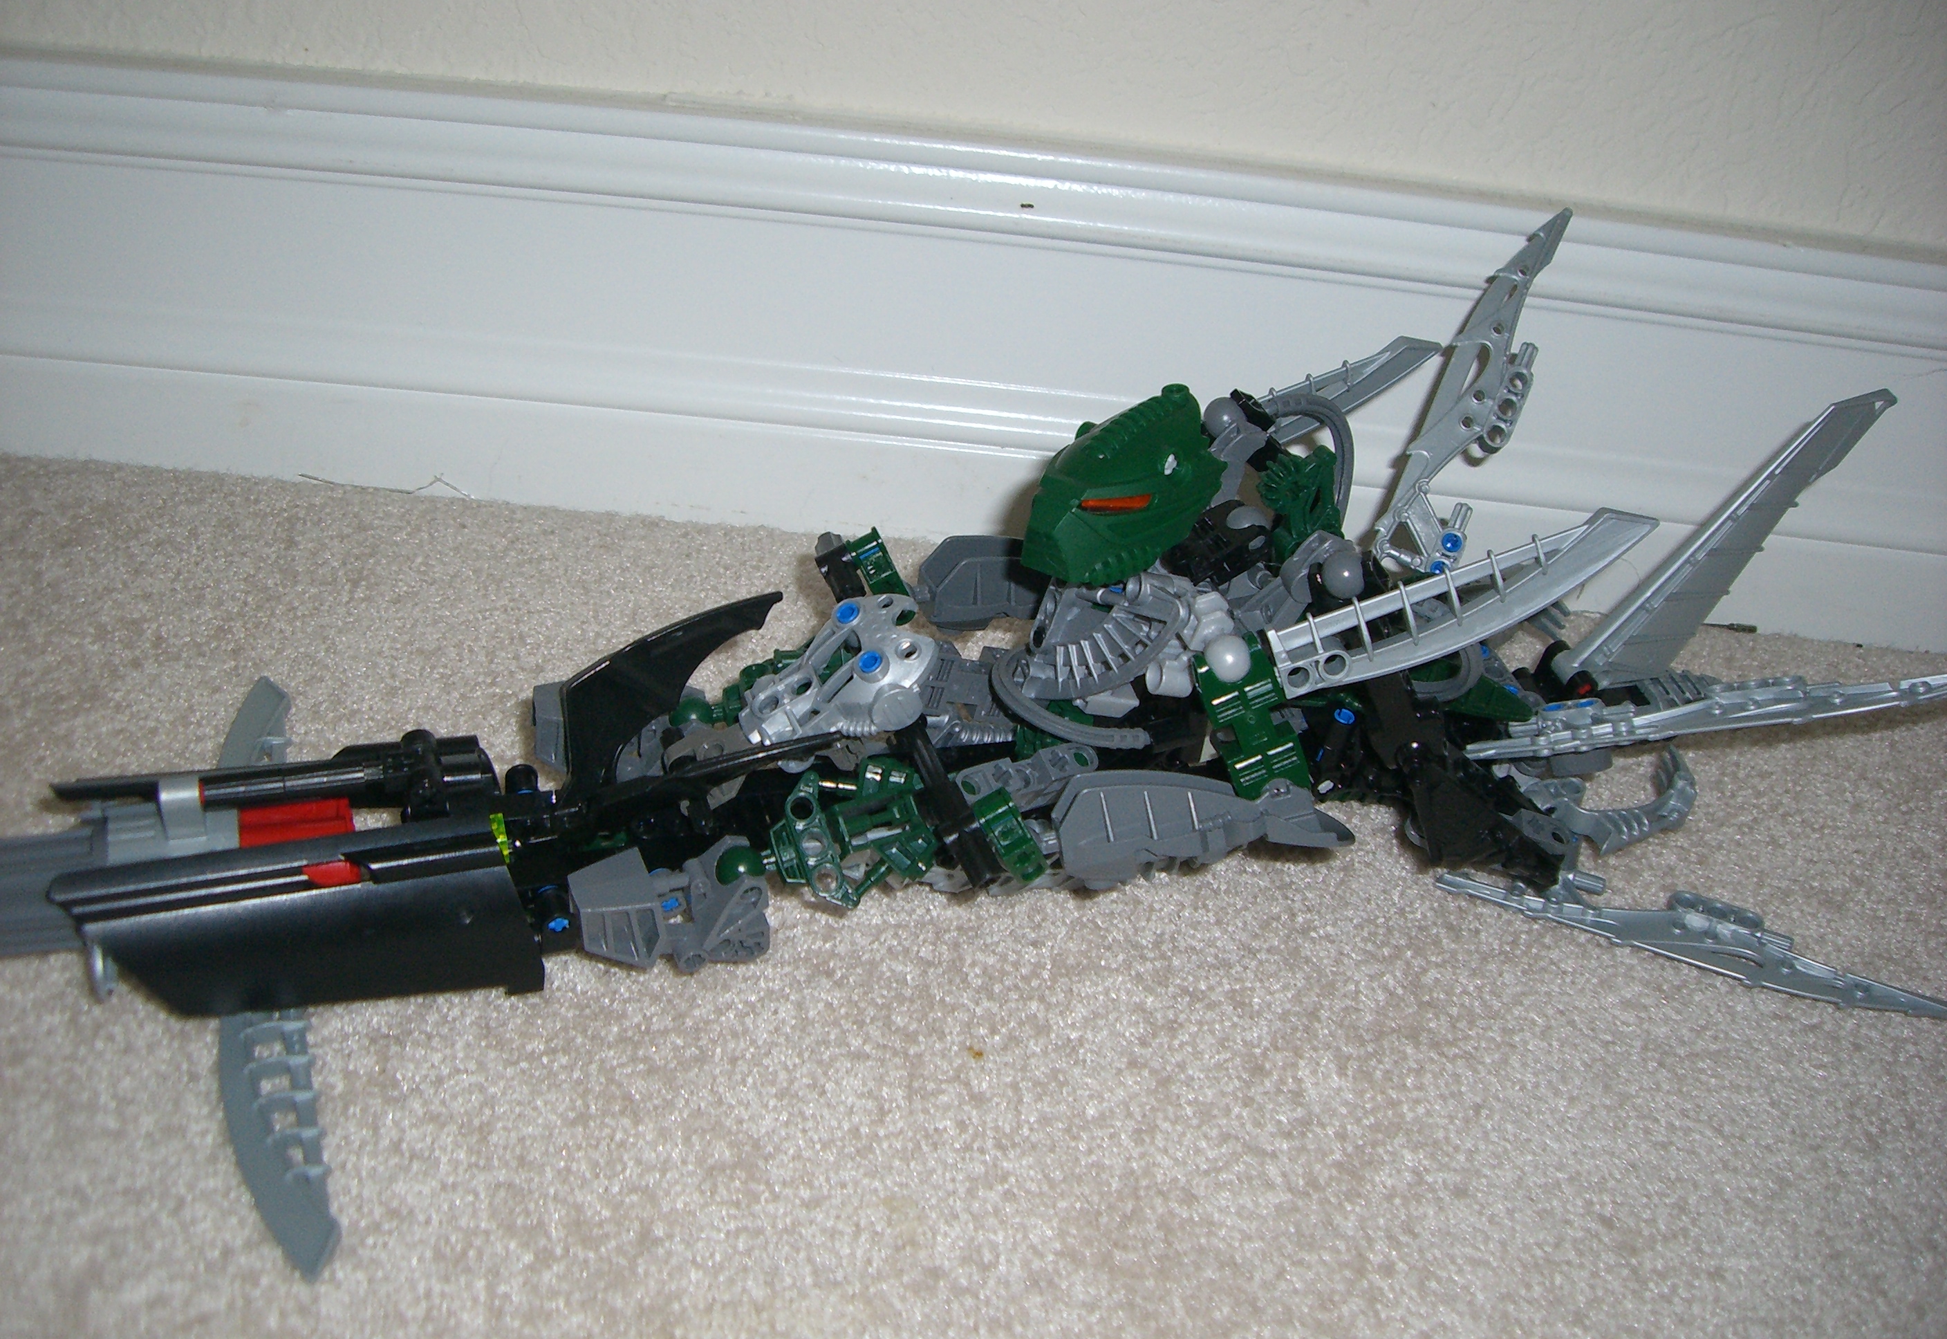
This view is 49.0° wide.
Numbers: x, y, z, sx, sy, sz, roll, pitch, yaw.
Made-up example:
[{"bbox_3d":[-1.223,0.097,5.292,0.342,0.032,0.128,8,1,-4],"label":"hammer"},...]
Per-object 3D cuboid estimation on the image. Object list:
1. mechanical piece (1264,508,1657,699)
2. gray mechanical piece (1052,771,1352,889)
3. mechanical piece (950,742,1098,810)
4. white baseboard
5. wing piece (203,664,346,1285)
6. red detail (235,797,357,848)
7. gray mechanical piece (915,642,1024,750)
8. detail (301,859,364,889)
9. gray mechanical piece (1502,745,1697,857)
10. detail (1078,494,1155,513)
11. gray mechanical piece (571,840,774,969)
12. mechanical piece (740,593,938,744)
[{"bbox_3d":[0.106,-0.015,0.464,0.091,0.018,0.010,-20,11,-12],"label":"mechanical piece"},{"bbox_3d":[0.050,0.035,0.468,0.064,0.019,0.016,1,31,-8],"label":"gray mechanical piece"},{"bbox_3d":[0.011,0.024,0.466,0.032,0.010,0.012,-8,31,-11],"label":"mechanical piece"},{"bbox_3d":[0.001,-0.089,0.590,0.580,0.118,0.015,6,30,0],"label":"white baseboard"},{"bbox_3d":[-0.140,0.051,0.422,0.022,0.012,0.183,-5,32,-18],"label":"wing piece"},{"bbox_3d":[-0.134,0.031,0.424,0.024,0.012,0.013,-2,31,-13],"label":"red detail"},{"bbox_3d":[-0.001,0.006,0.489,0.030,0.013,0.026,6,30,0],"label":"gray mechanical piece"},{"bbox_3d":[-0.121,0.038,0.402,0.013,0.006,0.007,-2,31,-13],"label":"detail"},{"bbox_3d":[0.148,0.031,0.505,0.043,0.014,0.027,6,30,0],"label":"gray mechanical piece"},{"bbox_3d":[0.031,-0.036,0.465,0.017,0.004,0.005,-6,1,12],"label":"detail"},{"bbox_3d":[-0.062,0.049,0.437,0.040,0.019,0.021,6,30,0],"label":"gray mechanical piece"},{"bbox_3d":[-0.029,0.000,0.460,0.044,0.013,0.032,-28,70,-17],"label":"mechanical piece"}]

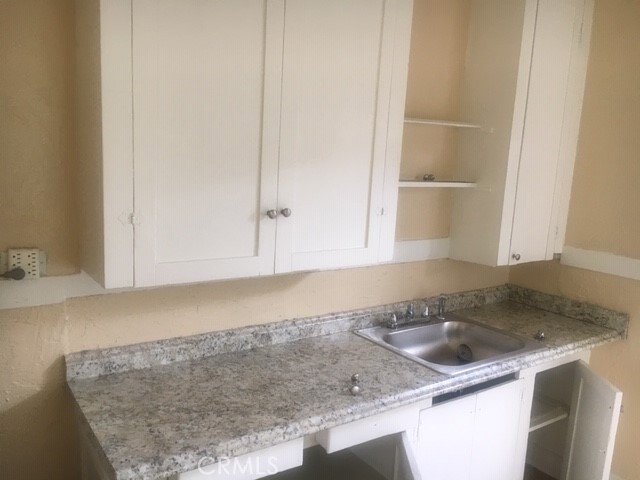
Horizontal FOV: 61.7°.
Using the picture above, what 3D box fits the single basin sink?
[{"bbox_3d":[0.578,0.511,2.417,0.635,0.140,0.562,-3,11,-35],"label":"single basin sink"}]

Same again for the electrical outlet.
[{"bbox_3d":[-0.916,0.075,1.662,0.083,0.093,0.032,-3,11,-35],"label":"electrical outlet"}]

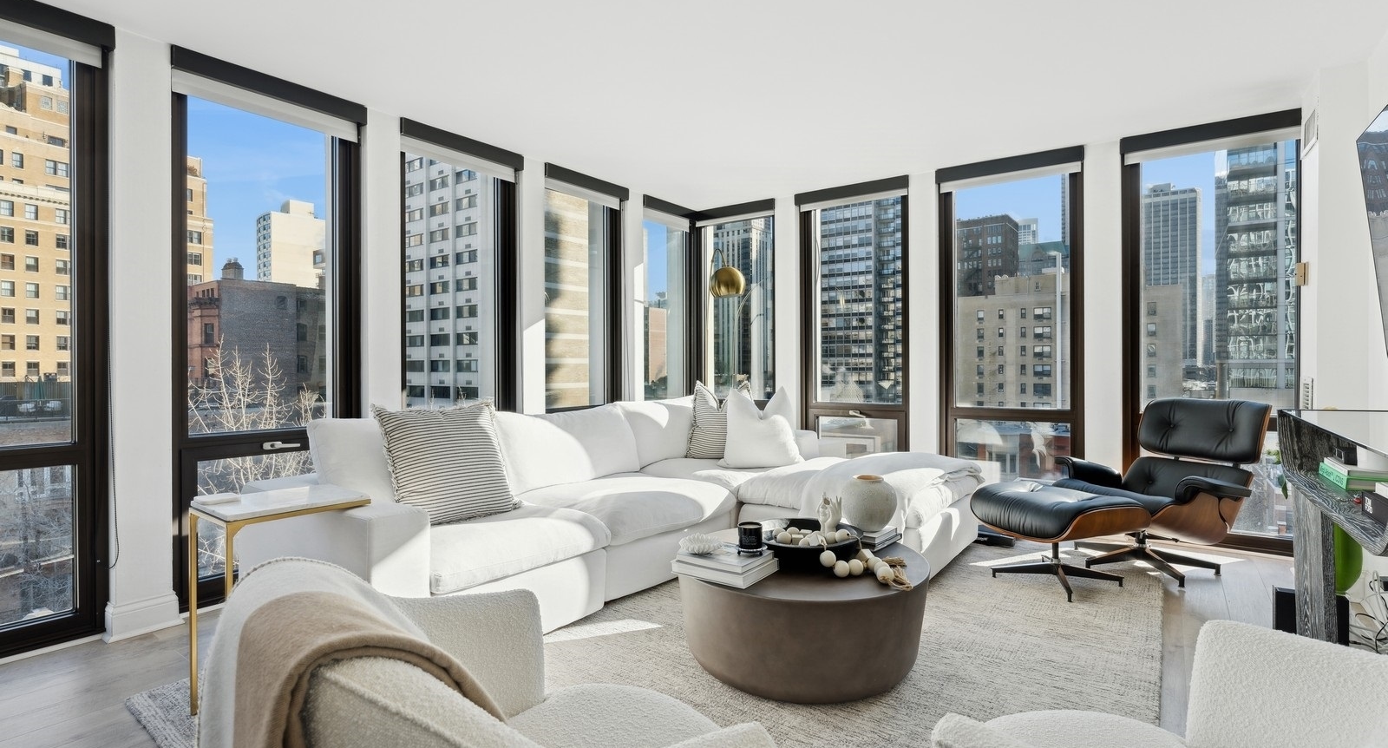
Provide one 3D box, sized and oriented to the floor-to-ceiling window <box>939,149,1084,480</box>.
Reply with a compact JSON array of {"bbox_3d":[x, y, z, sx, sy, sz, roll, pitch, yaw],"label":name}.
[{"bbox_3d":[2.076,-0.191,4.103,0.887,2.380,0.140,1,1,38],"label":"floor-to-ceiling window"}]

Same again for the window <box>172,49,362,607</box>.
[{"bbox_3d":[-1.940,-0.172,2.873,0.150,2.351,0.764,0,0,39],"label":"window"}]

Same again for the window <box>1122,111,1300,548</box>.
[{"bbox_3d":[2.882,-0.174,3.484,0.780,2.380,0.140,1,1,38],"label":"window"}]

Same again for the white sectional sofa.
[{"bbox_3d":[-0.039,0.597,3.281,2.200,0.810,3.360,1,1,38],"label":"white sectional sofa"}]

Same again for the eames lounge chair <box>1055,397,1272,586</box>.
[{"bbox_3d":[2.424,0.578,3.277,0.860,0.862,0.830,0,0,-18],"label":"eames lounge chair"}]

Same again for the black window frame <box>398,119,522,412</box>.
[{"bbox_3d":[-1.351,-0.179,3.597,0.150,2.351,0.728,0,0,39],"label":"black window frame"}]

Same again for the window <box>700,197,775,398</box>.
[{"bbox_3d":[0.362,-0.227,5.421,0.804,2.380,0.140,1,1,38],"label":"window"}]

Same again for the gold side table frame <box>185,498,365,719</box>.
[{"bbox_3d":[-1.257,0.704,1.888,0.350,0.635,0.375,1,1,38],"label":"gold side table frame"}]

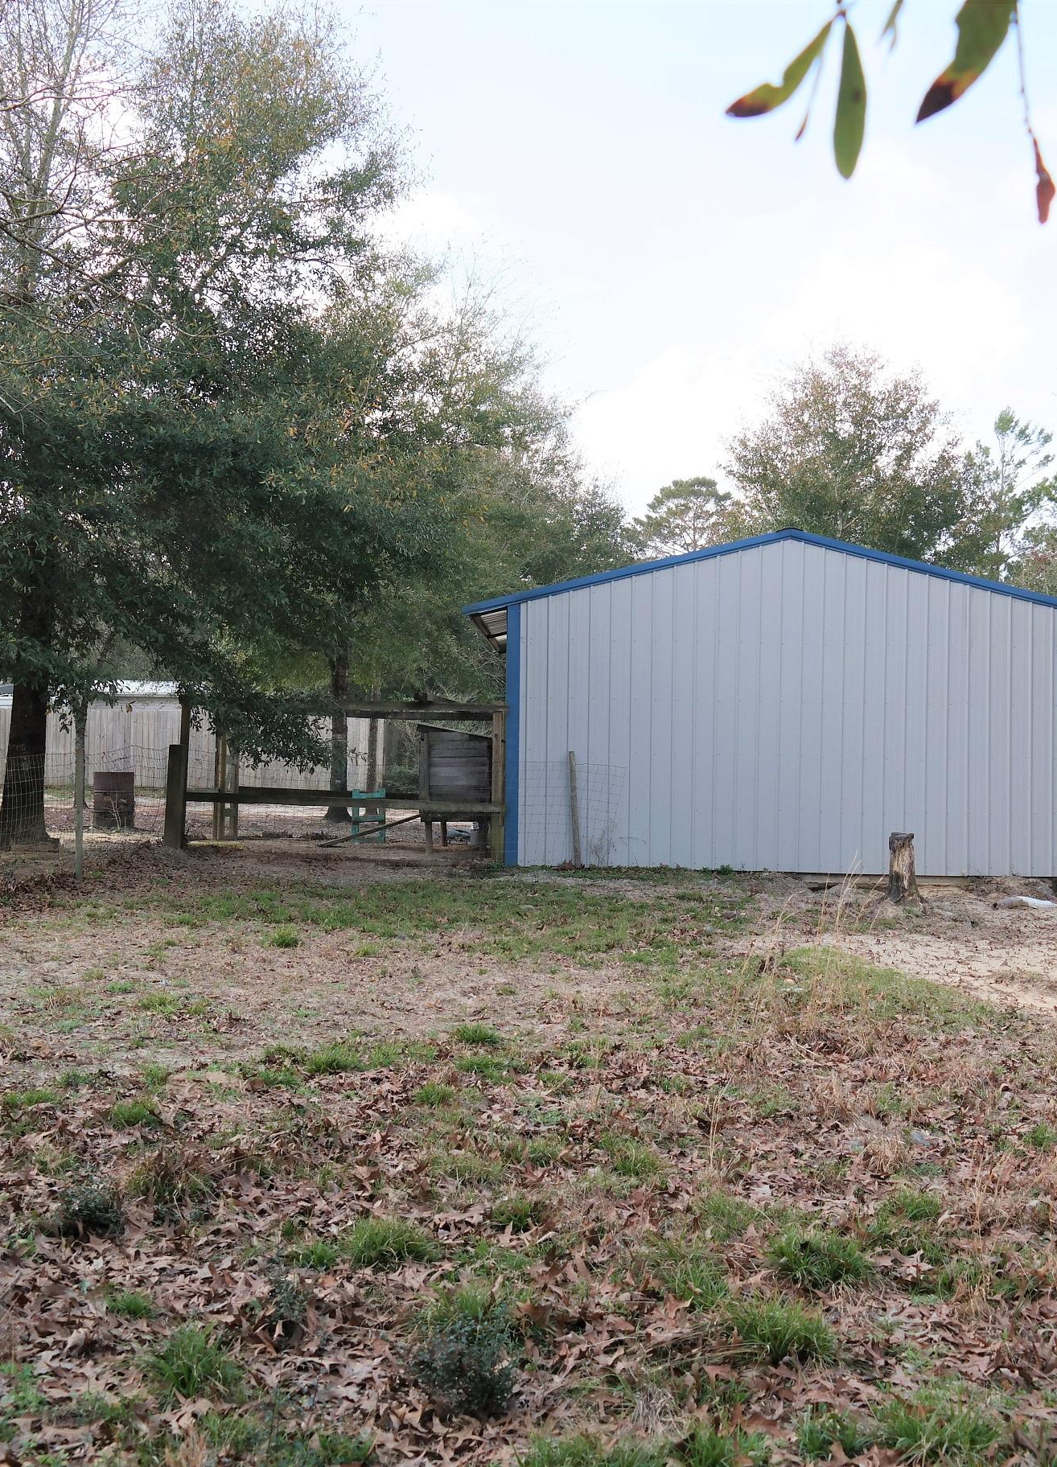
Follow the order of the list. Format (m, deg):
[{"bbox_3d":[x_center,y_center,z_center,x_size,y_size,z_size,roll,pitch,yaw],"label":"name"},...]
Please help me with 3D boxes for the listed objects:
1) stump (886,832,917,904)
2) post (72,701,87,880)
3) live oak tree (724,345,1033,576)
[{"bbox_3d":[3.686,1.325,16.300,0.280,0.710,0.280,1,-1,2],"label":"stump"},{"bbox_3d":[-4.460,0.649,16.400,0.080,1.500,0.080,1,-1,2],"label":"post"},{"bbox_3d":[8.058,-3.630,38.000,7.500,10.700,7.300,1,-1,2],"label":"live oak tree"}]

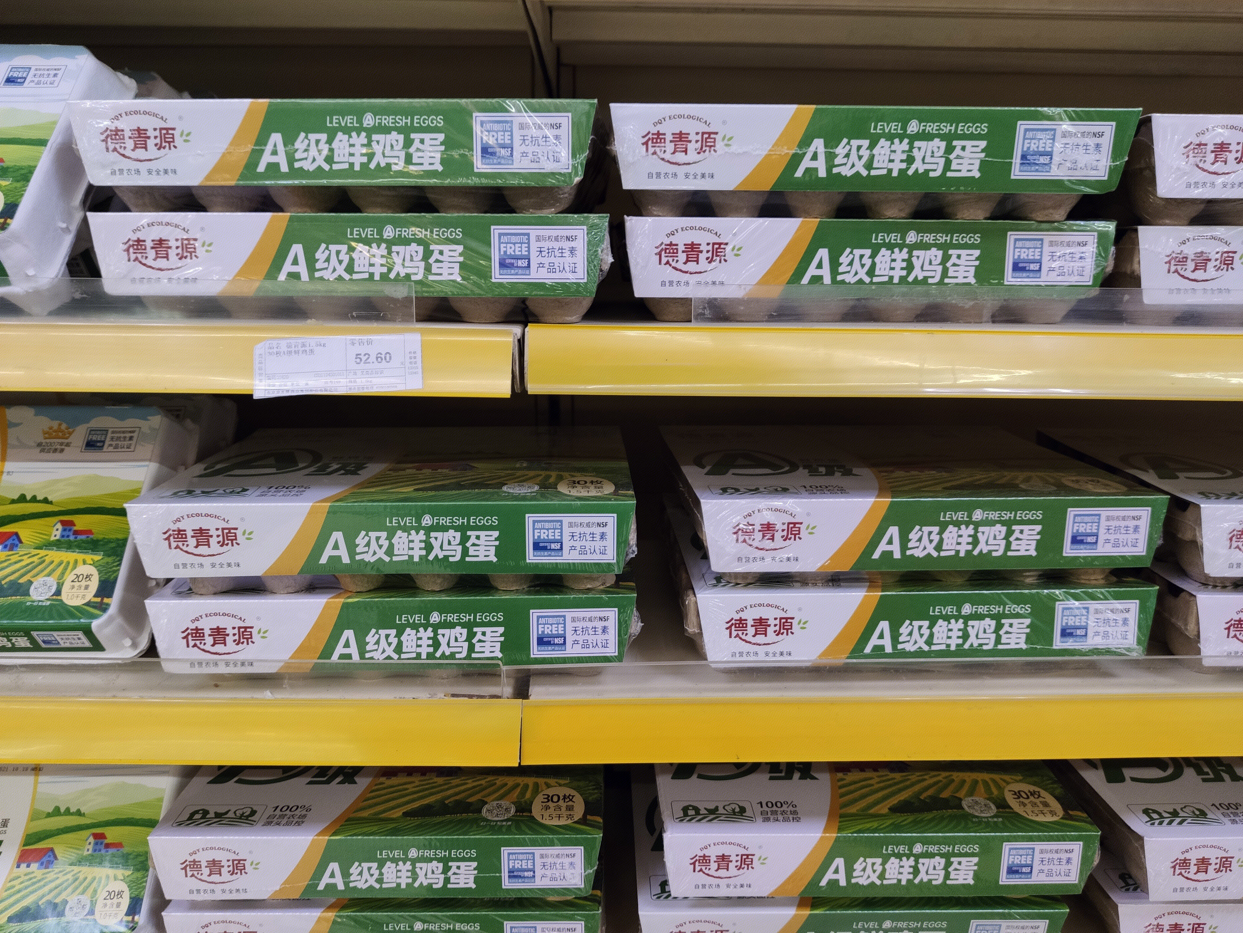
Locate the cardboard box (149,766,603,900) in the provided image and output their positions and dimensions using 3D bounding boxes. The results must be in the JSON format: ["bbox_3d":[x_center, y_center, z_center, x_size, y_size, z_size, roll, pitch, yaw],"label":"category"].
[{"bbox_3d":[-0.169,0.253,0.756,0.308,0.064,0.242,0,13,-2],"label":"cardboard box"}]

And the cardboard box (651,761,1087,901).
[{"bbox_3d":[0.177,0.257,0.769,0.308,0.064,0.242,0,13,-2],"label":"cardboard box"}]

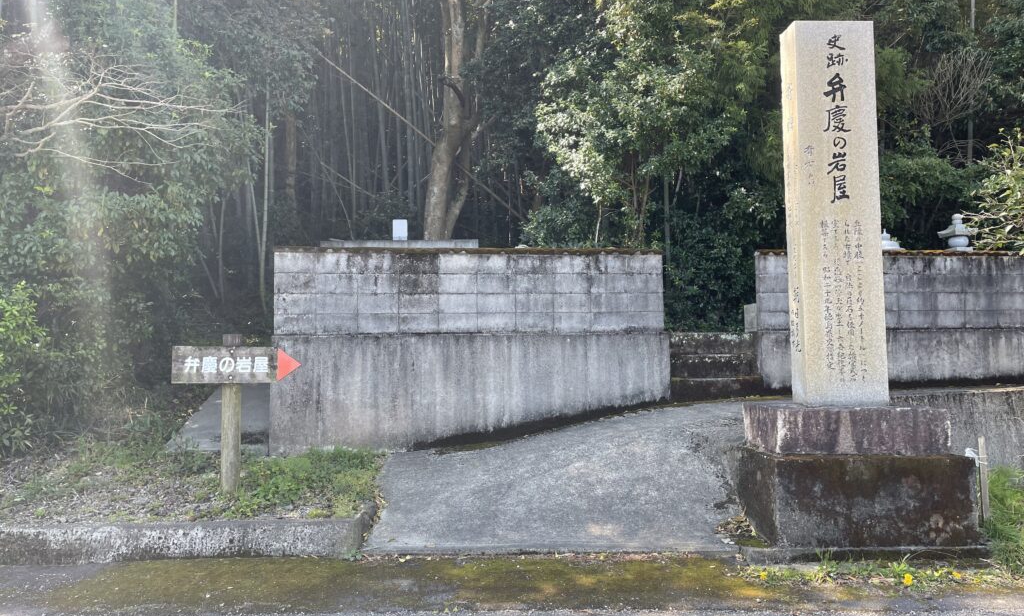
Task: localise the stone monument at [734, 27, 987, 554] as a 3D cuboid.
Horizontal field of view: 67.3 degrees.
[{"bbox_3d":[2.680,-0.267,6.312,1.490,4.140,1.020,-1,-3,0],"label":"stone monument"}]

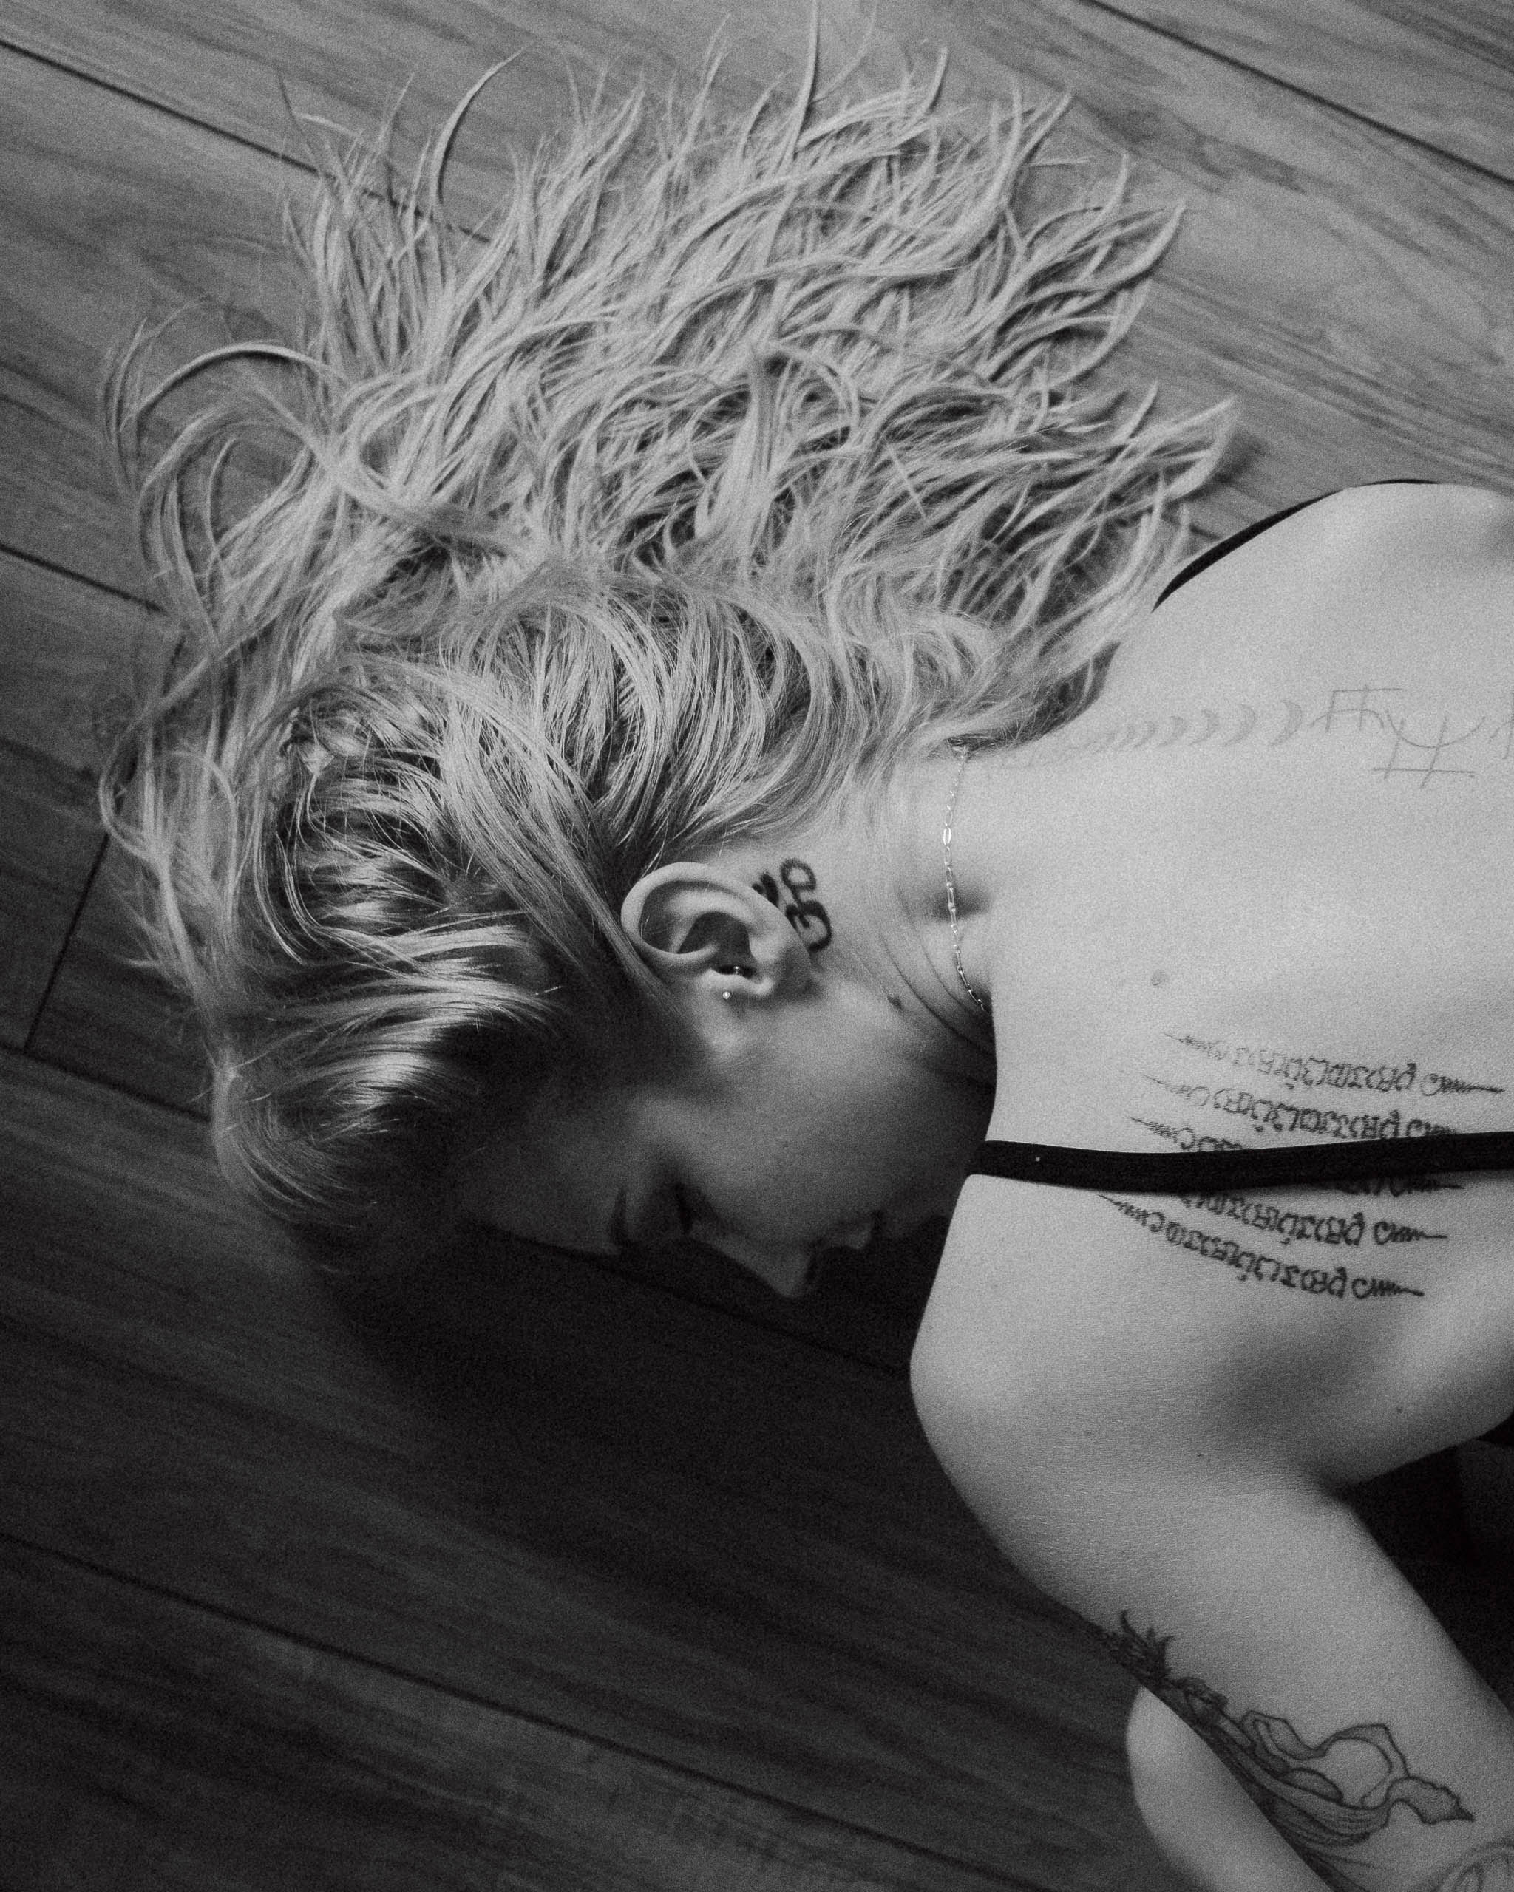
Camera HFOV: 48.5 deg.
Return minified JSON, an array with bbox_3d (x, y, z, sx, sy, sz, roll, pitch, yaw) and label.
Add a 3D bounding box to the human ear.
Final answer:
[{"bbox_3d":[-0.011,-0.003,0.530,0.064,0.025,0.037,22,94,2],"label":"human ear"}]

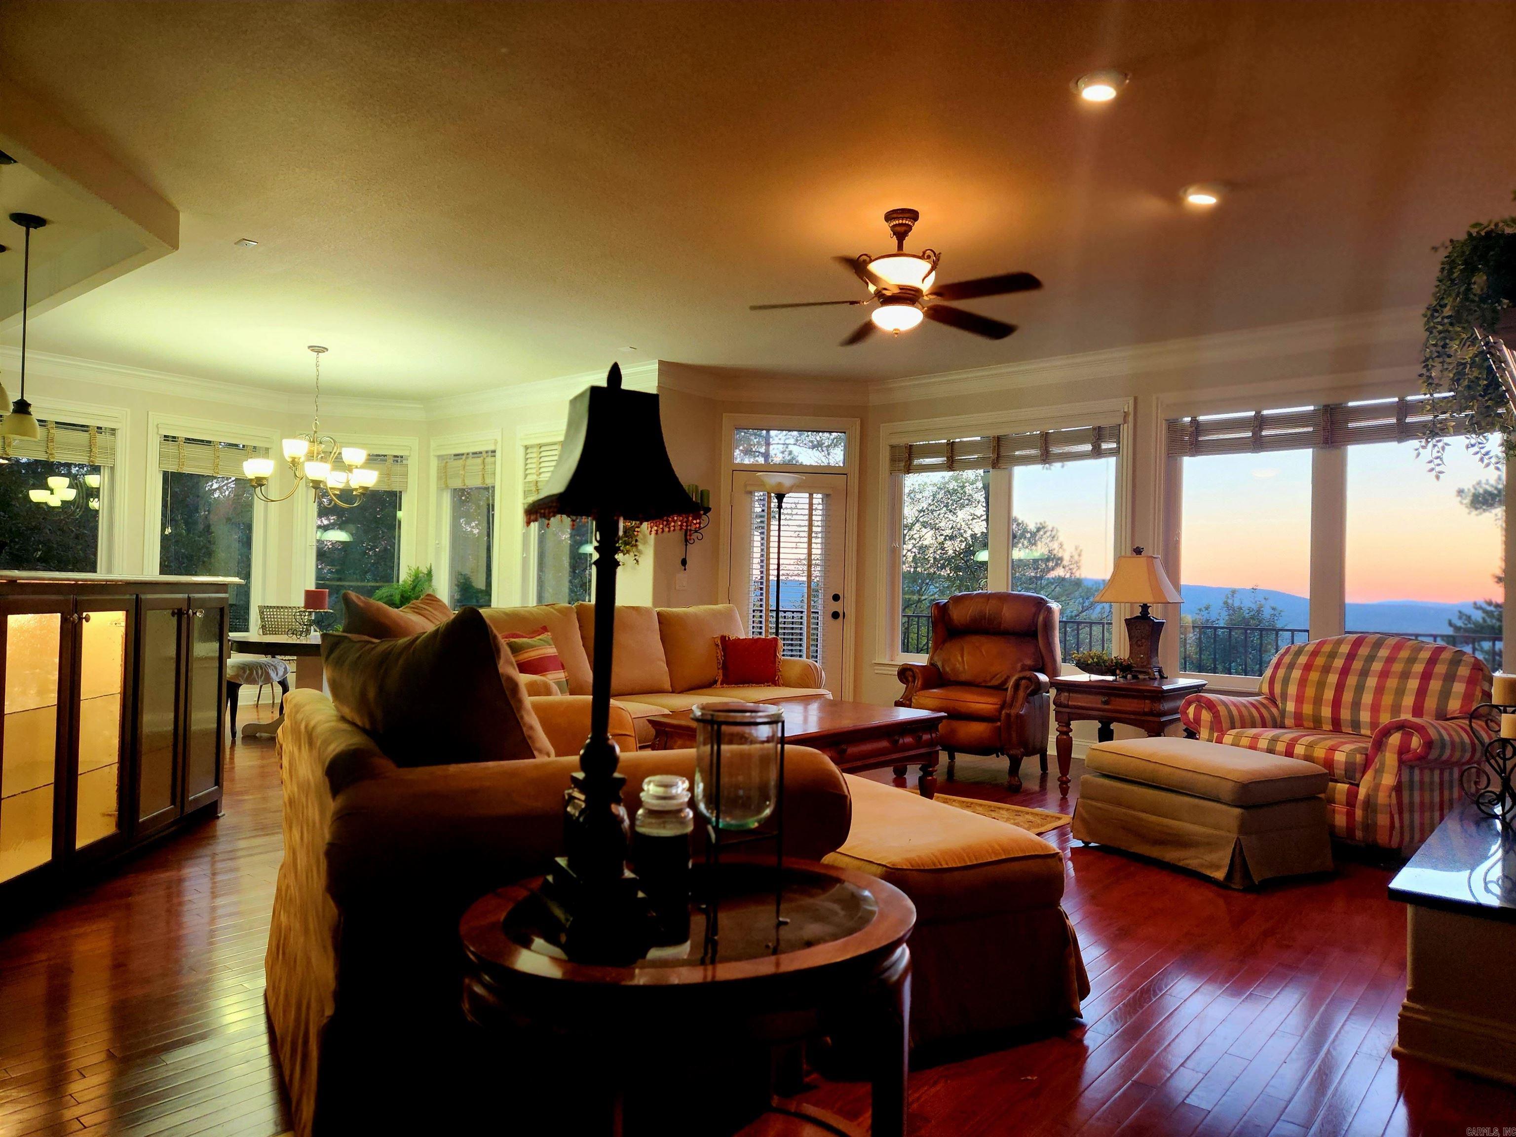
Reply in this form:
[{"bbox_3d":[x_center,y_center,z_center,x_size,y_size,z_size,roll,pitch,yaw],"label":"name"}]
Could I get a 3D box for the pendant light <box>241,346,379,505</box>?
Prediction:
[{"bbox_3d":[-3.089,-0.987,6.971,0.900,1.070,0.900,1,-1,0],"label":"pendant light"}]

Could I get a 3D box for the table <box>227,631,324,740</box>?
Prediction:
[{"bbox_3d":[-3.142,0.828,7.074,1.250,0.700,1.250,2,-1,-24],"label":"table"}]

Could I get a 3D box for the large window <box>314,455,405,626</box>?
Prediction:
[{"bbox_3d":[-3.685,-0.245,9.320,0.830,1.640,0.090,2,-1,-17],"label":"large window"}]

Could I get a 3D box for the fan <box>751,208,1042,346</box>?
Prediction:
[{"bbox_3d":[0.586,-1.220,4.177,1.280,0.500,1.280,1,-1,0],"label":"fan"}]

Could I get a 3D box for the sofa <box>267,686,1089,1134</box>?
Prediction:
[{"bbox_3d":[-0.355,0.814,2.984,1.940,0.850,1.500,2,-1,-27],"label":"sofa"}]

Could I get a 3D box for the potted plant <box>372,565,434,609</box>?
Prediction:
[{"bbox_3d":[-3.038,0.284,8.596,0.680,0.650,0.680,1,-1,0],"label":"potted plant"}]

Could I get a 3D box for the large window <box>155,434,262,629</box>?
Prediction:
[{"bbox_3d":[-4.737,-0.274,8.703,0.090,1.650,0.890,1,-1,35],"label":"large window"}]

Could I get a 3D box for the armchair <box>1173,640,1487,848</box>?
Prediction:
[{"bbox_3d":[2.927,0.811,5.080,0.900,0.950,1.170,2,-1,-34],"label":"armchair"}]

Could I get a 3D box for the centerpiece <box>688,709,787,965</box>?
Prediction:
[{"bbox_3d":[-0.039,0.424,1.721,0.175,0.365,0.175,1,-1,0],"label":"centerpiece"}]

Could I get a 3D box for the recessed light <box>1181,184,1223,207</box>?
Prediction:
[{"bbox_3d":[1.819,-1.523,4.114,0.180,0.030,0.180,0,-1,40],"label":"recessed light"}]

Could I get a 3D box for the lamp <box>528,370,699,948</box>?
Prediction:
[{"bbox_3d":[-0.229,0.120,1.597,0.220,0.885,0.240,2,-1,-27],"label":"lamp"}]

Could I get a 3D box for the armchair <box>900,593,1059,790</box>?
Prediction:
[{"bbox_3d":[1.435,0.705,6.207,0.830,1.115,0.910,1,-1,37],"label":"armchair"}]

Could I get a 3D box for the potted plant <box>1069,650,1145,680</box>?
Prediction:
[{"bbox_3d":[2.002,0.543,5.780,0.400,0.170,0.220,0,-1,40],"label":"potted plant"}]

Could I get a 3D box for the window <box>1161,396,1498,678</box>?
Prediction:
[{"bbox_3d":[3.333,-0.159,5.927,1.785,1.635,0.100,0,-1,40],"label":"window"}]

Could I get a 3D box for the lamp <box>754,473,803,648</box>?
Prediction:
[{"bbox_3d":[0.128,0.311,6.536,0.320,1.856,0.320,1,-1,3],"label":"lamp"}]

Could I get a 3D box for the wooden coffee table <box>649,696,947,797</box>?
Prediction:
[{"bbox_3d":[0.247,1.054,5.569,0.885,0.464,1.480,1,-1,44],"label":"wooden coffee table"}]

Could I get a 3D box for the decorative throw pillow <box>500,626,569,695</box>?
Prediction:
[{"bbox_3d":[-1.192,0.501,5.144,0.150,0.450,0.450,-22,-17,38],"label":"decorative throw pillow"}]

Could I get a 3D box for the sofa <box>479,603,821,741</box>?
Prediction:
[{"bbox_3d":[-0.610,0.727,5.748,0.960,0.980,2.200,0,-1,45],"label":"sofa"}]

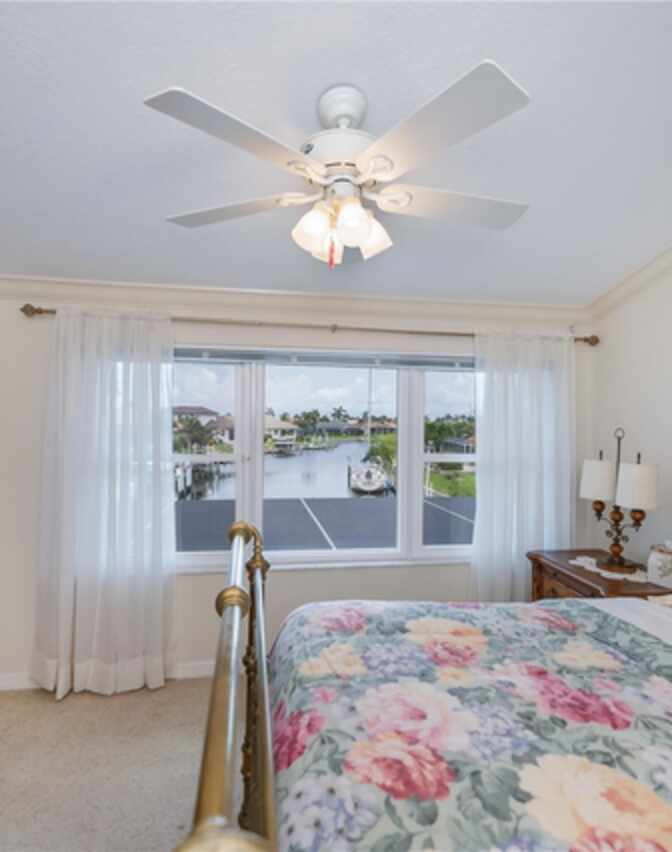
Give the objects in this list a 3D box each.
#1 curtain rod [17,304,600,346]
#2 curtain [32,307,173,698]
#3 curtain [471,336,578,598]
[{"bbox_3d":[-0.011,-0.588,2.937,3.450,0.080,0.090,1,0,-9],"label":"curtain rod"},{"bbox_3d":[-1.276,0.411,2.749,0.740,2.100,0.140,1,0,-9],"label":"curtain"},{"bbox_3d":[1.190,0.434,3.124,0.710,2.100,0.130,1,0,-9],"label":"curtain"}]

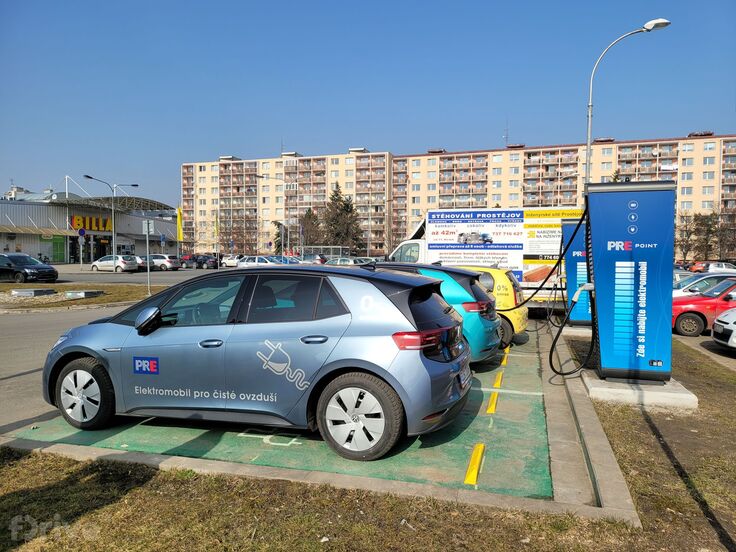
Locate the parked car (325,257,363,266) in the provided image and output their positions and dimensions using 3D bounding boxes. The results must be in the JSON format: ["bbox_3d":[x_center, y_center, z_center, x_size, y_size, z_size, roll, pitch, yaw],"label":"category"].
[{"bbox_3d":[-2.325,-0.877,48.500,4.100,1.480,1.750,1,2,18],"label":"parked car"}]

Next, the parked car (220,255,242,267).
[{"bbox_3d":[-15.700,-1.803,66.000,3.950,1.470,1.720,0,2,-4],"label":"parked car"}]

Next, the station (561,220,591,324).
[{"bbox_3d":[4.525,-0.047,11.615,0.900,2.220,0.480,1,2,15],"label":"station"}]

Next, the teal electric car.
[{"bbox_3d":[-0.188,0.578,8.599,4.260,1.565,1.850,1,2,17],"label":"teal electric car"}]

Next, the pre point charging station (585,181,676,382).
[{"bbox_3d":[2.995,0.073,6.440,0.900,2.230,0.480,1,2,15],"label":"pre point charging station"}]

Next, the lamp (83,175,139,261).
[{"bbox_3d":[-22.005,-4.383,47.875,0.400,8.050,5.800,1,2,16],"label":"lamp"}]

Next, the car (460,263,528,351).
[{"bbox_3d":[1.447,0.566,11.325,3.600,1.490,1.645,1,2,16],"label":"car"}]

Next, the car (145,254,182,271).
[{"bbox_3d":[-19.611,-1.239,51.500,4.300,1.500,1.780,1,2,18],"label":"car"}]

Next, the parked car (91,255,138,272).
[{"bbox_3d":[-22.884,-1.094,50.000,3.850,1.500,1.700,1,2,13],"label":"parked car"}]

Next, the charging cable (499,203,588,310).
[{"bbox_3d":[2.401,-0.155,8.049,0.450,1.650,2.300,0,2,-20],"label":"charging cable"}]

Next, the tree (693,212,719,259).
[{"bbox_3d":[53.116,-5.744,87.000,4.400,8.400,4.400,1,2,17],"label":"tree"}]

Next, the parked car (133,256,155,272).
[{"bbox_3d":[-22.541,-1.175,52.800,4.050,1.470,1.720,1,2,14],"label":"parked car"}]

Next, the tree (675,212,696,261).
[{"bbox_3d":[51.691,-5.942,90.000,3.700,9.000,3.700,1,2,30],"label":"tree"}]

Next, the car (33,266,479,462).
[{"bbox_3d":[-1.177,0.672,5.641,4.260,1.565,1.850,1,2,18],"label":"car"}]

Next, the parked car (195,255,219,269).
[{"bbox_3d":[-17.963,-1.530,60.000,4.000,1.470,1.740,1,2,15],"label":"parked car"}]

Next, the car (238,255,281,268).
[{"bbox_3d":[-9.247,-0.955,48.000,4.300,1.470,1.720,1,2,27],"label":"car"}]

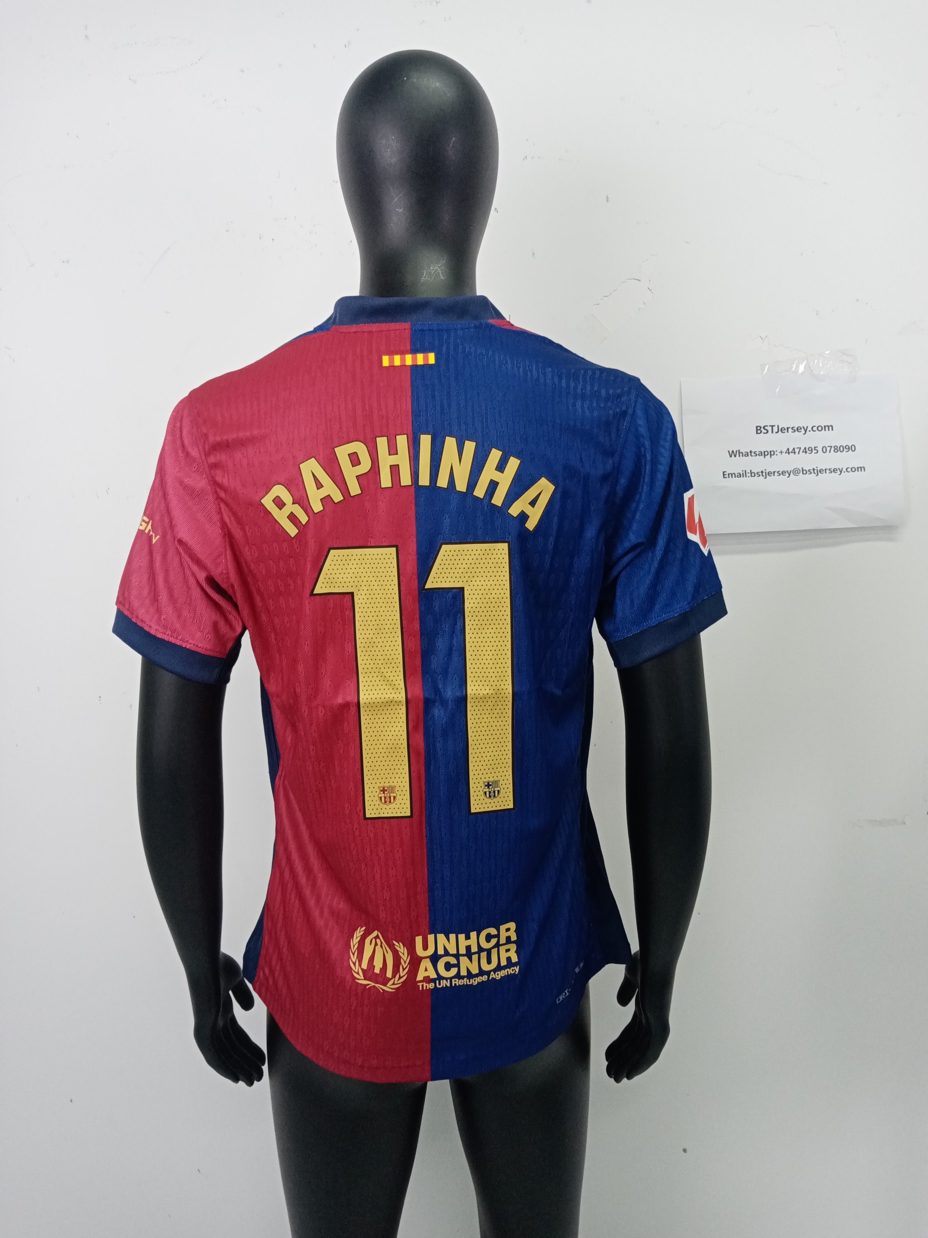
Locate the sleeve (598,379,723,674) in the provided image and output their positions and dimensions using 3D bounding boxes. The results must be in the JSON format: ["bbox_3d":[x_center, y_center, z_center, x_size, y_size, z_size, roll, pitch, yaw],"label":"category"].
[{"bbox_3d":[0.199,-0.094,0.940,0.136,0.285,0.150,-1,3,0],"label":"sleeve"}]

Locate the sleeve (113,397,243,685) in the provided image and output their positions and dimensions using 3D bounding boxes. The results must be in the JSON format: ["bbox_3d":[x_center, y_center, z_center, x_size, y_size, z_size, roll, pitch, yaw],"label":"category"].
[{"bbox_3d":[-0.291,-0.079,0.945,0.136,0.285,0.150,-1,3,0],"label":"sleeve"}]

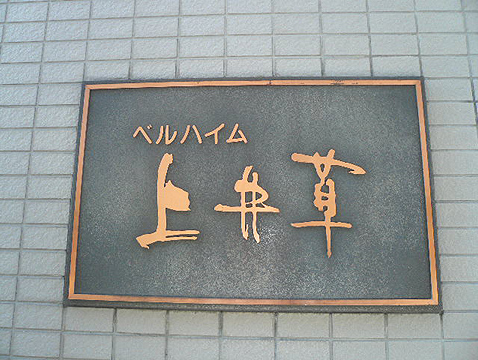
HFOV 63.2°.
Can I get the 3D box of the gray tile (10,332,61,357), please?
[{"bbox_3d":[-0.378,0.307,0.730,0.095,0.045,0.010,0,-11,3],"label":"gray tile"}]

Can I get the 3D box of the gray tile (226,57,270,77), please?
[{"bbox_3d":[0.022,-0.232,0.807,0.095,0.045,0.009,0,-11,3],"label":"gray tile"}]

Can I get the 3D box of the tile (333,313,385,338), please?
[{"bbox_3d":[0.215,0.263,0.704,0.095,0.045,0.010,0,-11,3],"label":"tile"}]

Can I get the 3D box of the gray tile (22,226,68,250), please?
[{"bbox_3d":[-0.381,0.114,0.765,0.095,0.045,0.009,0,-11,3],"label":"gray tile"}]

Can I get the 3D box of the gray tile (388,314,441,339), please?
[{"bbox_3d":[0.313,0.261,0.698,0.095,0.045,0.010,0,-11,3],"label":"gray tile"}]

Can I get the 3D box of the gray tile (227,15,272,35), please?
[{"bbox_3d":[0.023,-0.329,0.825,0.095,0.045,0.009,0,-11,3],"label":"gray tile"}]

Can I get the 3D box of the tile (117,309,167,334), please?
[{"bbox_3d":[-0.183,0.263,0.727,0.095,0.045,0.010,0,-11,3],"label":"tile"}]

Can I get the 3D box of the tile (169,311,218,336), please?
[{"bbox_3d":[-0.083,0.265,0.720,0.095,0.045,0.009,0,-11,3],"label":"tile"}]

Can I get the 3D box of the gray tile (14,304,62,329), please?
[{"bbox_3d":[-0.380,0.260,0.738,0.095,0.045,0.009,0,-11,3],"label":"gray tile"}]

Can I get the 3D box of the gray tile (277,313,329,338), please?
[{"bbox_3d":[0.116,0.264,0.710,0.095,0.045,0.010,0,-11,3],"label":"gray tile"}]

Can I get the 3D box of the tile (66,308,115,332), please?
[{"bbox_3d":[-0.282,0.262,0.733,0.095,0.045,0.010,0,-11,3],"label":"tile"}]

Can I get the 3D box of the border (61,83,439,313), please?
[{"bbox_3d":[0.019,0.015,0.752,0.675,0.426,0.015,0,-11,3],"label":"border"}]

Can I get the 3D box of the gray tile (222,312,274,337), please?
[{"bbox_3d":[0.018,0.265,0.714,0.095,0.045,0.009,0,-11,3],"label":"gray tile"}]

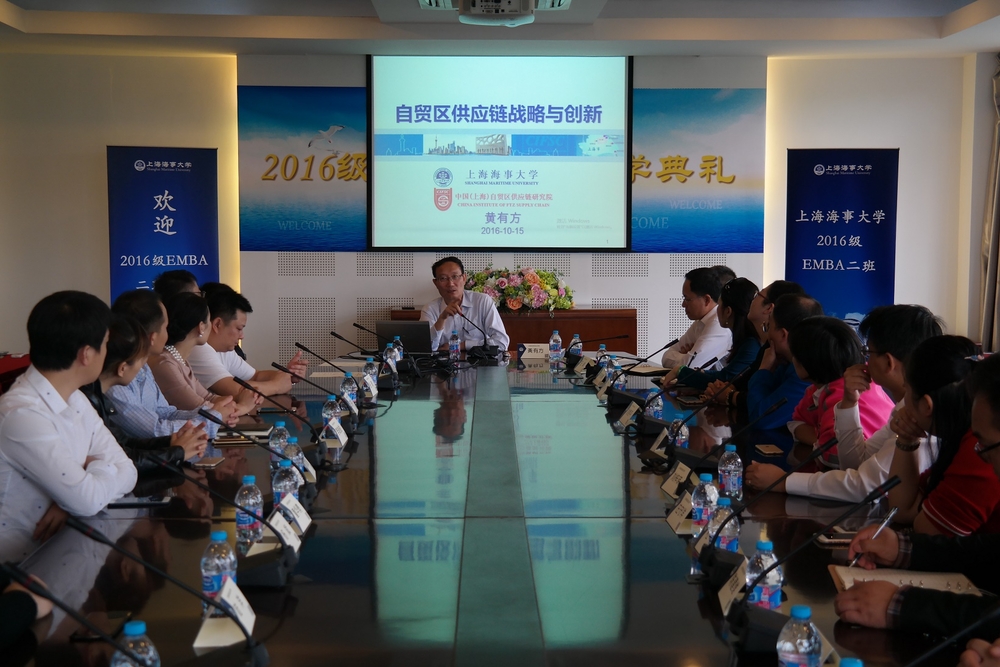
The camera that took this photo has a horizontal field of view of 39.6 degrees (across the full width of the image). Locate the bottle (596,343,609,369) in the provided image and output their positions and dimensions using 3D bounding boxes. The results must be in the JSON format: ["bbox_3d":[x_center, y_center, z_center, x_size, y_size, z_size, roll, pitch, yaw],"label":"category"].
[{"bbox_3d":[0.515,0.128,6.950,0.065,0.148,0.065,0,4,0],"label":"bottle"}]

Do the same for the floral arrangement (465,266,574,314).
[{"bbox_3d":[0.136,-0.319,10.200,0.820,0.360,0.420,0,4,0],"label":"floral arrangement"}]

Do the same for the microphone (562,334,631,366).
[{"bbox_3d":[0.483,0.090,6.930,0.320,0.165,0.120,0,4,0],"label":"microphone"}]

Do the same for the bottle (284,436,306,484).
[{"bbox_3d":[-0.553,0.352,3.722,0.063,0.149,0.063,0,4,0],"label":"bottle"}]

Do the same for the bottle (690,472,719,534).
[{"bbox_3d":[0.483,0.389,3.260,0.066,0.148,0.066,0,4,0],"label":"bottle"}]

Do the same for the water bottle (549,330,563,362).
[{"bbox_3d":[0.302,0.060,7.450,0.066,0.148,0.066,0,4,0],"label":"water bottle"}]

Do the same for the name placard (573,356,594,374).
[{"bbox_3d":[0.428,0.150,6.767,0.098,0.077,0.168,-1,5,-8],"label":"name placard"}]

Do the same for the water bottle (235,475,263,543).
[{"bbox_3d":[-0.563,0.390,3.120,0.065,0.148,0.065,0,4,0],"label":"water bottle"}]

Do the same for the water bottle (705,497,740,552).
[{"bbox_3d":[0.449,0.404,2.772,0.063,0.149,0.063,0,4,0],"label":"water bottle"}]

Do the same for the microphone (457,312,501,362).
[{"bbox_3d":[-0.118,0.008,8.030,0.180,0.245,0.350,-2,4,-23],"label":"microphone"}]

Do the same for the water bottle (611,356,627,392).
[{"bbox_3d":[0.494,0.207,5.762,0.063,0.149,0.063,0,4,0],"label":"water bottle"}]

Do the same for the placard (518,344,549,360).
[{"bbox_3d":[0.183,0.098,7.405,0.178,0.080,0.080,0,4,0],"label":"placard"}]

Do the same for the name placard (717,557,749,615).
[{"bbox_3d":[0.470,0.475,2.623,0.098,0.077,0.168,0,4,4],"label":"name placard"}]

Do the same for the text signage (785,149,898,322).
[{"bbox_3d":[2.535,-0.364,10.348,0.800,2.030,0.150,1,5,9],"label":"text signage"}]

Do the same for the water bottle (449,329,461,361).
[{"bbox_3d":[-0.254,0.065,7.880,0.065,0.148,0.065,0,4,0],"label":"water bottle"}]

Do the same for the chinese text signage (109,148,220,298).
[{"bbox_3d":[-2.501,-0.364,10.348,0.800,2.030,0.150,-1,5,-12],"label":"chinese text signage"}]

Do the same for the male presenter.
[{"bbox_3d":[-0.212,0.205,8.300,0.560,1.310,0.720,0,4,7],"label":"male presenter"}]

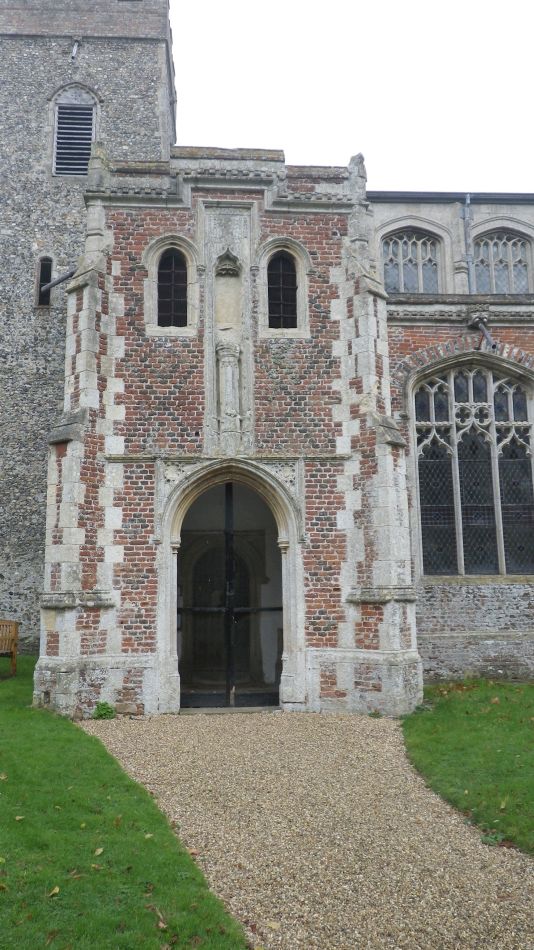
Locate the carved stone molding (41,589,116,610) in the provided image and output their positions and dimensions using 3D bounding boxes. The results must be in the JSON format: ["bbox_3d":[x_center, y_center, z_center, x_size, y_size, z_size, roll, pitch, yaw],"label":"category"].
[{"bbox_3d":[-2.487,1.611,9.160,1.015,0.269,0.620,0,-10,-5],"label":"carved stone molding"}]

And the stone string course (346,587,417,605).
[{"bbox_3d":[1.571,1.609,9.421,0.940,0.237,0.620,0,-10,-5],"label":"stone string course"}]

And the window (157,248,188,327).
[{"bbox_3d":[-1.377,-2.738,10.276,0.405,1.207,0.200,0,-10,-5],"label":"window"}]

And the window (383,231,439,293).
[{"bbox_3d":[3.455,-5.093,16.958,1.370,1.696,0.220,0,-10,-4],"label":"window"}]

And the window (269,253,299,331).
[{"bbox_3d":[0.244,-2.744,10.409,0.445,1.223,0.200,0,-10,-5],"label":"window"}]

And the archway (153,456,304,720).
[{"bbox_3d":[-0.490,1.458,9.634,2.073,3.428,0.450,0,-10,-5],"label":"archway"}]

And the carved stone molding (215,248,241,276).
[{"bbox_3d":[-0.575,-3.095,10.270,0.378,0.436,0.220,0,-10,-5],"label":"carved stone molding"}]

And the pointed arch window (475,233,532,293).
[{"bbox_3d":[5.720,-5.116,17.114,1.396,1.659,0.220,0,-10,-4],"label":"pointed arch window"}]

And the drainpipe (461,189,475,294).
[{"bbox_3d":[4.814,-5.549,16.924,0.270,2.683,0.180,0,-10,-4],"label":"drainpipe"}]

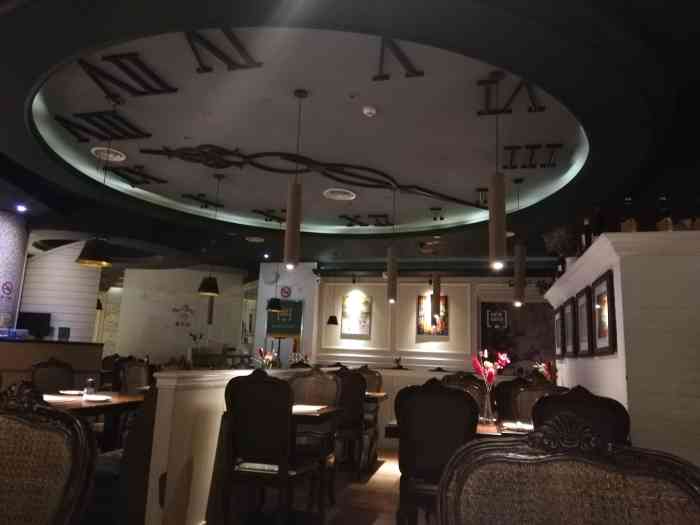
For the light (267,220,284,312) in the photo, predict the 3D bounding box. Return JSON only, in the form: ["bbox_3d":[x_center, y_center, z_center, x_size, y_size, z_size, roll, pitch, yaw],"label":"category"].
[{"bbox_3d":[-0.959,0.012,7.284,0.210,1.340,0.210,0,-10,14],"label":"light"}]

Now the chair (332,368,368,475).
[{"bbox_3d":[0.016,1.631,5.354,0.480,1.080,0.550,0,-10,14],"label":"chair"}]

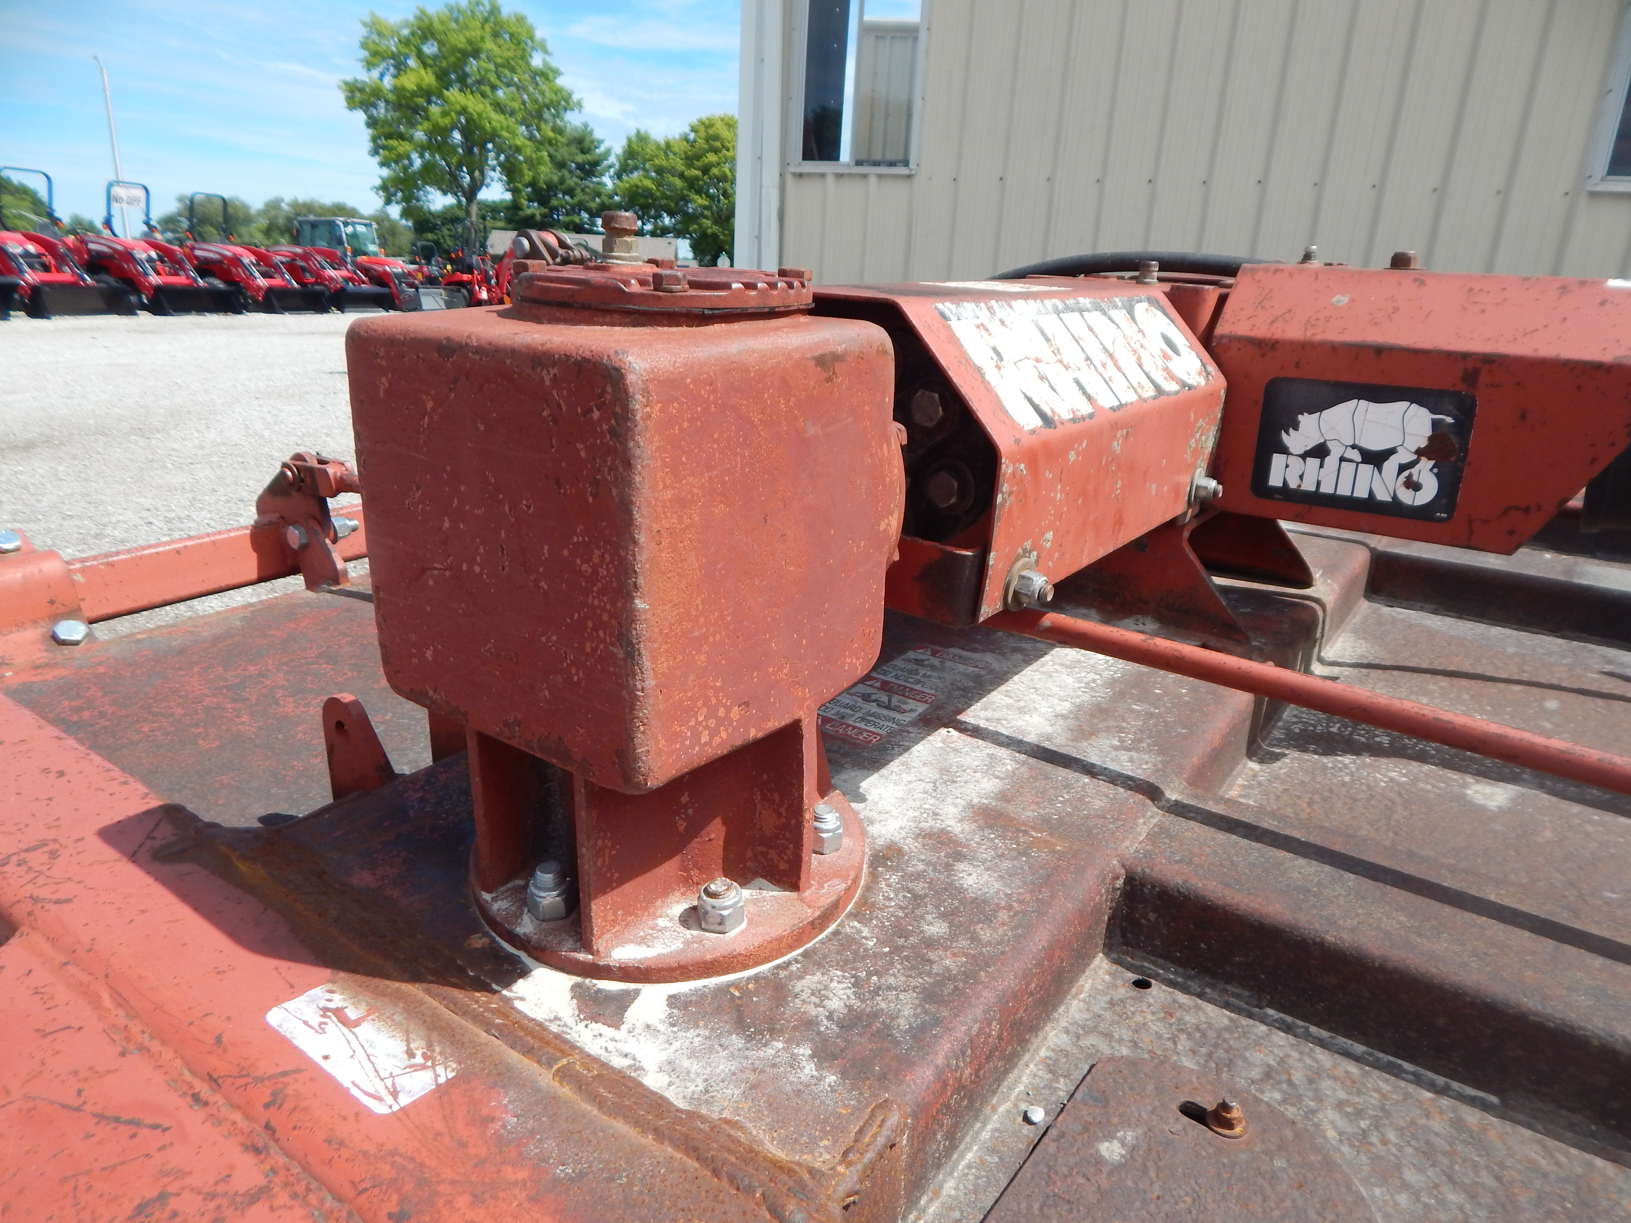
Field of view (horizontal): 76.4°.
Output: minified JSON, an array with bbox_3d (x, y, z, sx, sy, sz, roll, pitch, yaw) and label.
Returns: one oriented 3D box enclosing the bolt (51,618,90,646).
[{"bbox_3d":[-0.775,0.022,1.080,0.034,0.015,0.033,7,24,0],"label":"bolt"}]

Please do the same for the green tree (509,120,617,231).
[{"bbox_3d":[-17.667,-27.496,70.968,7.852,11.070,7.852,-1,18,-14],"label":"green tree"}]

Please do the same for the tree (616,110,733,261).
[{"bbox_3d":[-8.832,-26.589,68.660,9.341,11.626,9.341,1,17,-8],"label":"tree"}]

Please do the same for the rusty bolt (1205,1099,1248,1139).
[{"bbox_3d":[0.250,0.304,0.628,0.025,0.014,0.025,2,21,0],"label":"rusty bolt"}]

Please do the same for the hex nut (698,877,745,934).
[{"bbox_3d":[-0.061,0.188,0.670,0.032,0.025,0.031,2,21,0],"label":"hex nut"}]

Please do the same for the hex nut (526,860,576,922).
[{"bbox_3d":[-0.174,0.180,0.678,0.032,0.029,0.031,2,21,0],"label":"hex nut"}]

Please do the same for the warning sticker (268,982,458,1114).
[{"bbox_3d":[-0.258,0.243,0.583,0.122,0.002,0.048,15,15,33],"label":"warning sticker"}]

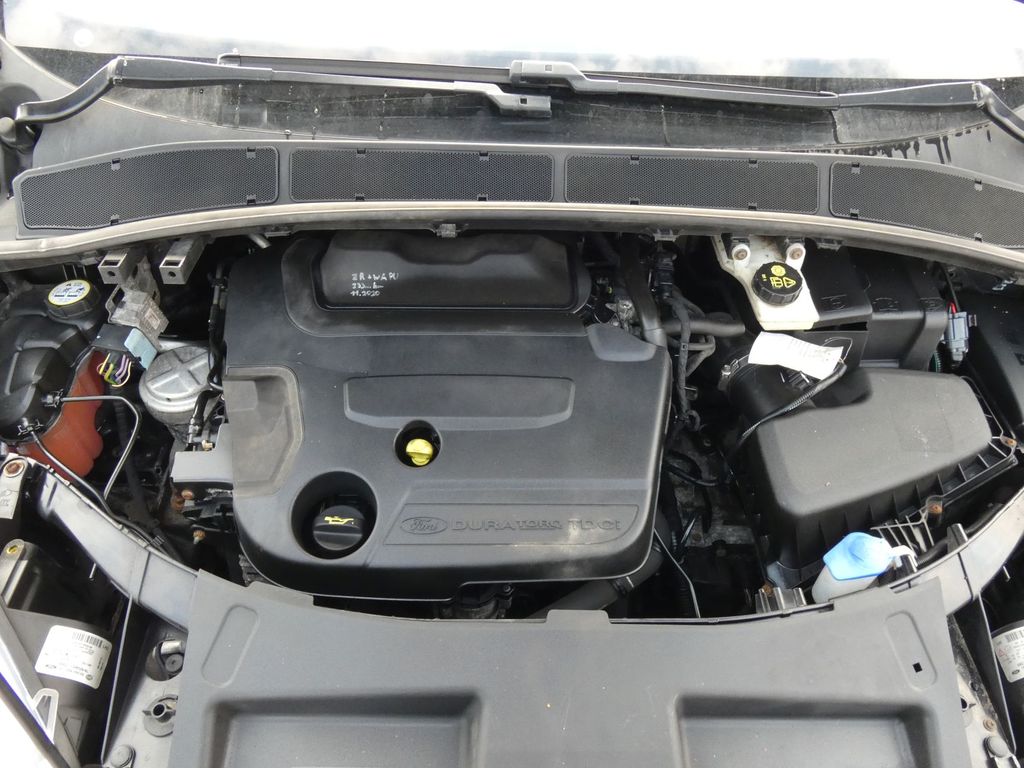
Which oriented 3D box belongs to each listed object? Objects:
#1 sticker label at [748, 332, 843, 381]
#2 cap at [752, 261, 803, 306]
[{"bbox_3d":[0.348,-0.034,0.837,0.096,0.012,0.051,13,67,18],"label":"sticker label"},{"bbox_3d":[0.342,-0.130,0.880,0.059,0.021,0.059,-1,53,1],"label":"cap"}]

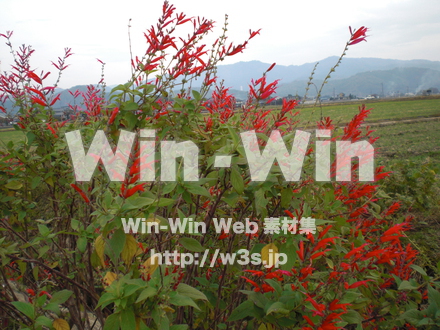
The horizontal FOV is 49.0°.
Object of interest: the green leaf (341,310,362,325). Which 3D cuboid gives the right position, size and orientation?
[{"bbox_3d":[0.269,0.312,0.988,0.046,0.013,0.030,10,44,33],"label":"green leaf"}]

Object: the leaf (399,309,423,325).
[{"bbox_3d":[0.390,0.310,0.988,0.066,0.013,0.030,-2,47,-22],"label":"leaf"}]

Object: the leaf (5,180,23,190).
[{"bbox_3d":[-0.594,0.059,1.390,0.048,0.013,0.030,-10,49,-24],"label":"leaf"}]

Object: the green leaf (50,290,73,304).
[{"bbox_3d":[-0.369,0.309,1.125,0.060,0.030,0.012,-29,-39,10],"label":"green leaf"}]

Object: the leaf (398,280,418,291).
[{"bbox_3d":[0.423,0.271,1.085,0.065,0.014,0.030,8,33,-28],"label":"leaf"}]

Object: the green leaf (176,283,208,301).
[{"bbox_3d":[-0.058,0.267,1.020,0.080,0.014,0.031,20,30,30],"label":"green leaf"}]

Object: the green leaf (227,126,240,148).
[{"bbox_3d":[0.032,-0.066,1.160,0.026,0.060,0.013,-29,-23,31],"label":"green leaf"}]

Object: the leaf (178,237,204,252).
[{"bbox_3d":[-0.071,0.198,1.200,0.069,0.012,0.034,26,51,9],"label":"leaf"}]

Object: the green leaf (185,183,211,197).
[{"bbox_3d":[-0.052,0.057,1.120,0.076,0.013,0.030,21,41,32],"label":"green leaf"}]

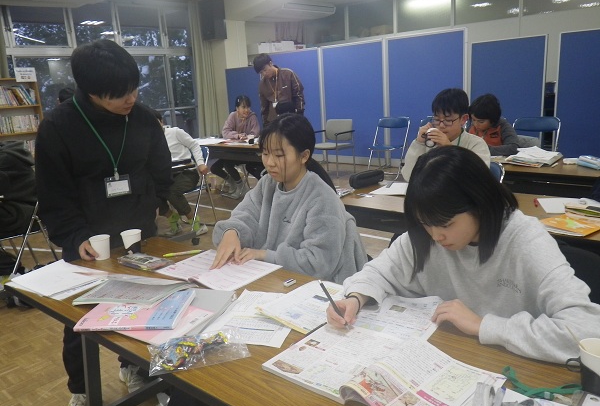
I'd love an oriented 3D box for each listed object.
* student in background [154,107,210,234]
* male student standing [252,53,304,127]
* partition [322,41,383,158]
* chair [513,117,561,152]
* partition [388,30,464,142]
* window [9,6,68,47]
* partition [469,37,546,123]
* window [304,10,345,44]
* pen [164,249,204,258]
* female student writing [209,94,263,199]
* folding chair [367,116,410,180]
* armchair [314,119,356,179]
[{"bbox_3d":[-1.119,-0.321,4.496,0.520,1.160,0.680,10,19,43],"label":"student in background"},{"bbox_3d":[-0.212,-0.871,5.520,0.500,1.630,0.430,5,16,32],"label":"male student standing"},{"bbox_3d":[0.749,-1.465,7.348,1.200,1.780,0.060,10,19,43],"label":"partition"},{"bbox_3d":[2.488,-0.525,5.310,0.470,0.765,0.480,10,19,44],"label":"chair"},{"bbox_3d":[1.663,-1.310,6.545,1.200,1.800,0.060,10,19,44],"label":"partition"},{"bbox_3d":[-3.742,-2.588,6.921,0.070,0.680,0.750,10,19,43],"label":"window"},{"bbox_3d":[2.449,-1.094,5.805,0.882,1.634,0.060,10,19,44],"label":"partition"},{"bbox_3d":[0.447,-3.258,9.033,1.005,0.546,0.060,10,19,44],"label":"window"},{"bbox_3d":[-0.429,0.187,1.793,0.147,0.011,0.011,-7,14,-12],"label":"pen"},{"bbox_3d":[-0.704,-0.667,5.809,0.530,1.200,0.720,3,15,27],"label":"female student writing"},{"bbox_3d":[1.190,-0.714,6.427,0.450,0.760,0.480,5,16,31],"label":"folding chair"},{"bbox_3d":[0.456,-0.790,6.910,0.540,0.770,0.530,8,18,40],"label":"armchair"}]

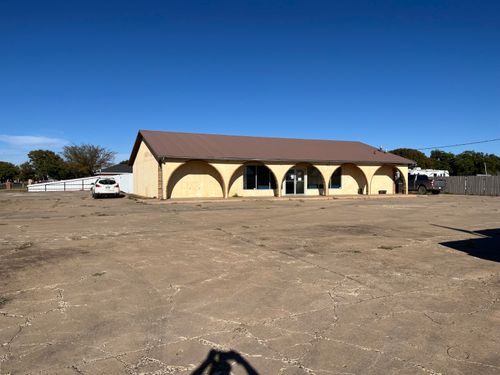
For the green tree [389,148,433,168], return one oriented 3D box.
[{"bbox_3d":[30.781,-3.645,71.941,8.440,7.500,8.440,0,1,0],"label":"green tree"}]

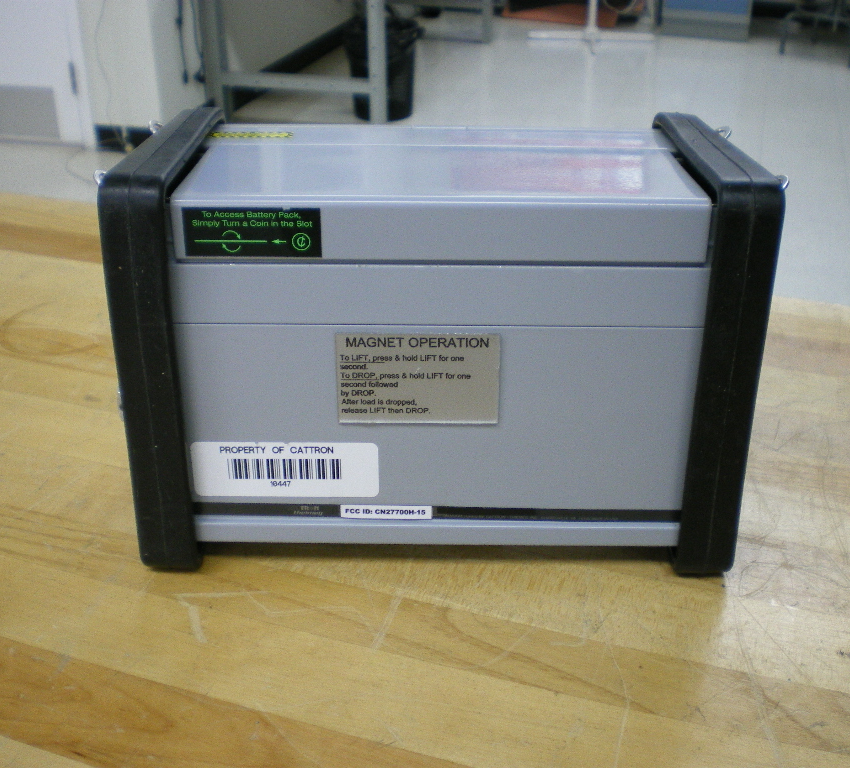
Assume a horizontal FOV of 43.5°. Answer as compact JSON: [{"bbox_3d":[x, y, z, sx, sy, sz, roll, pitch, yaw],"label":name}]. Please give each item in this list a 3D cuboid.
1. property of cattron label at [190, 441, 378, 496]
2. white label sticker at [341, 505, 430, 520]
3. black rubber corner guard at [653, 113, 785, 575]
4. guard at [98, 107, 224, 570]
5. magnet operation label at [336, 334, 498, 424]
[{"bbox_3d":[-0.057,0.036,0.438,0.076,0.025,0.001,0,24,0],"label":"property of cattron label"},{"bbox_3d":[-0.016,0.054,0.446,0.038,0.006,0.001,0,24,0],"label":"white label sticker"},{"bbox_3d":[0.119,-0.028,0.491,0.025,0.167,0.159,0,24,0],"label":"black rubber corner guard"},{"bbox_3d":[-0.107,-0.029,0.492,0.025,0.167,0.159,0,24,0],"label":"guard"},{"bbox_3d":[-0.003,-0.002,0.421,0.064,0.038,0.002,0,24,0],"label":"magnet operation label"}]

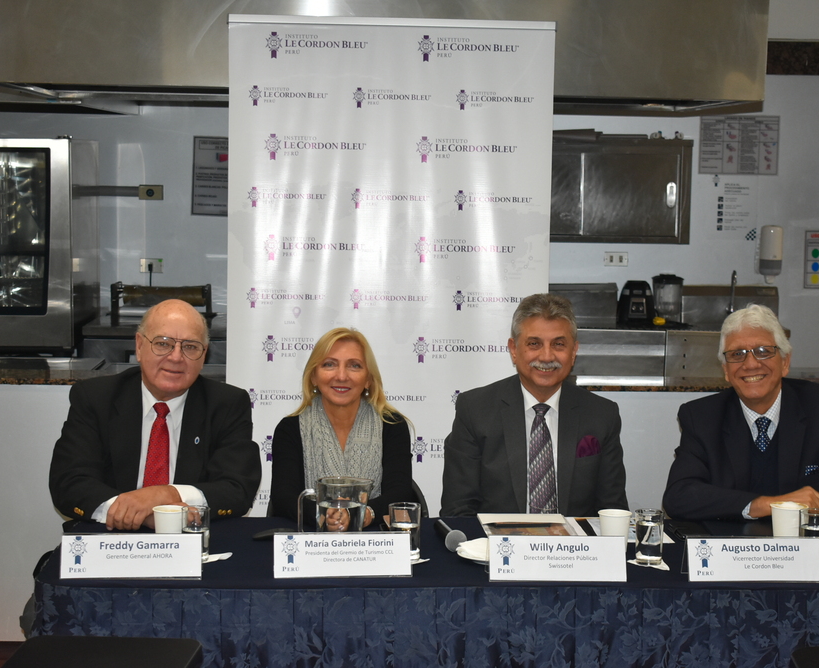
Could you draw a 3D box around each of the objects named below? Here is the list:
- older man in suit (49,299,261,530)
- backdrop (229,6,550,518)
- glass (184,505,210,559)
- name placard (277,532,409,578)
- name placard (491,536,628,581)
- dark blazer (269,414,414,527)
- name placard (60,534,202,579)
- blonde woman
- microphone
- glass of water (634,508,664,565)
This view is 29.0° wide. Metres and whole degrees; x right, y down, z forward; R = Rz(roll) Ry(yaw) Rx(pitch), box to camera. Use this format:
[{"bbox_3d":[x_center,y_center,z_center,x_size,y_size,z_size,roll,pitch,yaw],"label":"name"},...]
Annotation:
[{"bbox_3d":[-0.647,0.549,4.128,0.560,1.300,0.750,1,5,-6],"label":"older man in suit"},{"bbox_3d":[-0.067,0.058,4.951,1.000,2.060,0.100,0,6,-4],"label":"backdrop"},{"bbox_3d":[-0.486,0.453,3.606,0.064,0.115,0.064,1,5,-3],"label":"glass"},{"bbox_3d":[-0.145,0.482,3.483,0.303,0.092,0.076,1,5,-5],"label":"name placard"},{"bbox_3d":[0.323,0.491,3.478,0.303,0.092,0.076,1,5,-4],"label":"name placard"},{"bbox_3d":[-0.178,0.462,4.144,0.400,0.510,0.360,1,6,0],"label":"dark blazer"},{"bbox_3d":[-0.599,0.478,3.436,0.303,0.092,0.076,1,5,-3],"label":"name placard"},{"bbox_3d":[-0.178,0.600,4.079,0.430,1.200,0.720,1,6,0],"label":"blonde woman"},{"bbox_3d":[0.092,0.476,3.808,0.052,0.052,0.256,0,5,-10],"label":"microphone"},{"bbox_3d":[0.550,0.461,3.615,0.066,0.120,0.066,0,6,-4],"label":"glass of water"}]

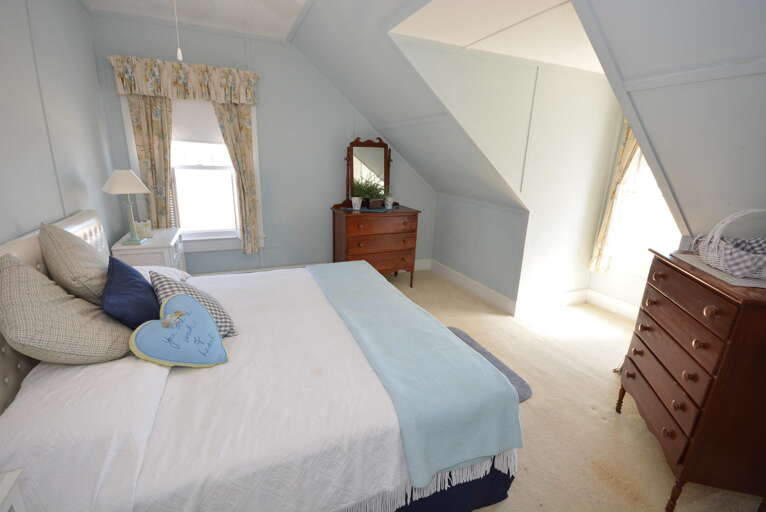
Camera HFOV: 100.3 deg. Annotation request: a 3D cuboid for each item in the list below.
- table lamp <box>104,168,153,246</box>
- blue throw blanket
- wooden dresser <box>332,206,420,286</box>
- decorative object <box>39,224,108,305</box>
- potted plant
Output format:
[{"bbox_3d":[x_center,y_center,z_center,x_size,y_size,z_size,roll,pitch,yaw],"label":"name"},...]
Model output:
[{"bbox_3d":[-2.036,-0.388,2.578,0.275,0.589,0.275,-5,18,-24],"label":"table lamp"},{"bbox_3d":[-0.031,0.459,2.088,0.627,0.337,1.897,-4,18,-22],"label":"blue throw blanket"},{"bbox_3d":[-0.096,-0.083,3.994,0.979,0.979,0.444,-5,18,-24],"label":"wooden dresser"},{"bbox_3d":[-1.539,0.080,1.693,0.184,0.444,0.444,-31,54,-13],"label":"decorative object"},{"bbox_3d":[-0.139,-0.708,3.805,0.337,0.306,0.275,-5,18,-24],"label":"potted plant"}]

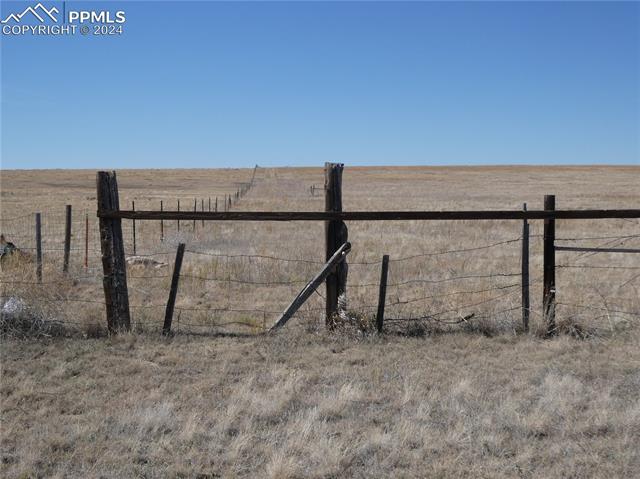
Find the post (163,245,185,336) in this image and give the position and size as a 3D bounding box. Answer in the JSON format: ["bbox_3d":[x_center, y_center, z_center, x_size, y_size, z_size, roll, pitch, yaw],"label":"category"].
[{"bbox_3d":[-1.562,0.536,9.917,0.072,1.003,0.072,10,4,-1],"label":"post"}]

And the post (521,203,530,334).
[{"bbox_3d":[2.239,0.313,10.053,0.080,1.421,0.080,-1,4,0],"label":"post"}]

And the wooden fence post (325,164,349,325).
[{"bbox_3d":[0.173,0.080,9.842,0.210,1.773,0.200,-1,4,0],"label":"wooden fence post"}]

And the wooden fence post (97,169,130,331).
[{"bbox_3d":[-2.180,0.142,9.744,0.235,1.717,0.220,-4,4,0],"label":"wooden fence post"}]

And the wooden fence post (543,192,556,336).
[{"bbox_3d":[2.425,0.276,9.751,0.120,1.489,0.120,-1,4,0],"label":"wooden fence post"}]

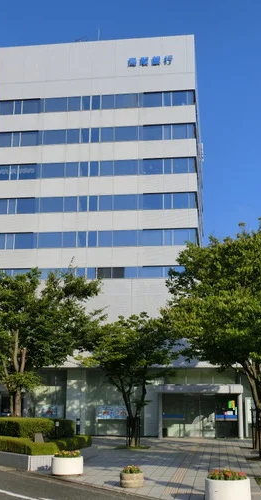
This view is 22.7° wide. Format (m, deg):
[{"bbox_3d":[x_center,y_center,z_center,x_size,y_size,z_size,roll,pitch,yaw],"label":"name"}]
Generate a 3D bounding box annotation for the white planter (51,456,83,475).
[{"bbox_3d":[-1.709,5.901,17.859,0.850,0.480,0.850,-1,-14,7],"label":"white planter"}]

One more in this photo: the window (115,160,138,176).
[{"bbox_3d":[-0.388,-7.772,61.689,2.317,1.579,0.120,-1,-15,7],"label":"window"}]

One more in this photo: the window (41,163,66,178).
[{"bbox_3d":[-7.381,-7.568,62.014,2.238,1.532,0.150,-1,-14,8],"label":"window"}]

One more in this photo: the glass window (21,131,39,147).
[{"bbox_3d":[-9.526,-10.462,61.405,1.675,1.399,0.150,-1,-15,8],"label":"glass window"}]

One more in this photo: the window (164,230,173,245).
[{"bbox_3d":[3.506,-1.124,59.655,0.735,1.512,0.120,-1,-14,7],"label":"window"}]

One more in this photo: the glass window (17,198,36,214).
[{"bbox_3d":[-10.521,-4.348,65.234,1.833,1.673,0.100,-1,-15,8],"label":"glass window"}]

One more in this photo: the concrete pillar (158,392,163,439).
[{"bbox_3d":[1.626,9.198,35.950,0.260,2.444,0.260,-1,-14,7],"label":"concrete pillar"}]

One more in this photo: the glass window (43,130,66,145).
[{"bbox_3d":[-7.367,-10.997,63.483,2.312,1.591,0.120,-1,-15,7],"label":"glass window"}]

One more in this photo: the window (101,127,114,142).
[{"bbox_3d":[-2.192,-10.873,61.672,1.174,1.459,0.120,-1,-15,7],"label":"window"}]

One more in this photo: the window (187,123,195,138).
[{"bbox_3d":[5.697,-11.056,60.801,0.652,1.479,0.120,-1,-15,7],"label":"window"}]

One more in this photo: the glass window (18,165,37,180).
[{"bbox_3d":[-9.983,-7.576,63.131,1.772,1.579,0.120,-1,-15,7],"label":"glass window"}]

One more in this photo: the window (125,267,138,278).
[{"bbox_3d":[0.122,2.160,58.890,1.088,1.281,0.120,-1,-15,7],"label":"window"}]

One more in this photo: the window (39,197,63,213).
[{"bbox_3d":[-7.435,-4.239,61.632,2.312,1.553,0.120,-1,-15,7],"label":"window"}]

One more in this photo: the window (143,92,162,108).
[{"bbox_3d":[2.079,-14.063,60.737,1.815,1.592,0.150,-1,-15,8],"label":"window"}]

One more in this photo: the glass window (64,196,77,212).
[{"bbox_3d":[-5.588,-4.283,61.404,1.331,1.553,0.120,-1,-15,7],"label":"glass window"}]

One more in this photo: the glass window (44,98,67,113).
[{"bbox_3d":[-7.343,-14.349,64.502,2.200,1.587,0.120,-1,-14,7],"label":"glass window"}]

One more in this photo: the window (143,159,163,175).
[{"bbox_3d":[2.190,-7.859,61.579,1.882,1.579,0.120,-1,-15,7],"label":"window"}]

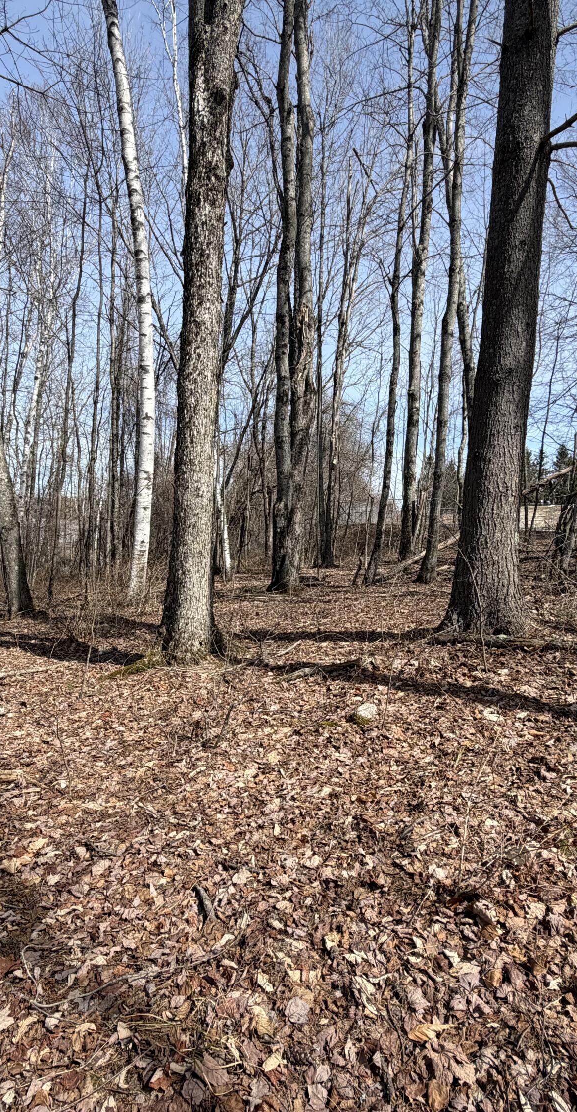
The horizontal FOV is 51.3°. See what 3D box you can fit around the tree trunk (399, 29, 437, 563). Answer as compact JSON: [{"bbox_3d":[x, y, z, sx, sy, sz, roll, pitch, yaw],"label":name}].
[{"bbox_3d":[3.447,-6.676,15.835,0.440,13.680,0.420,2,4,0],"label":"tree trunk"}]

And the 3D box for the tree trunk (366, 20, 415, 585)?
[{"bbox_3d":[2.039,-4.884,11.929,0.400,10.930,0.340,3,4,0],"label":"tree trunk"}]

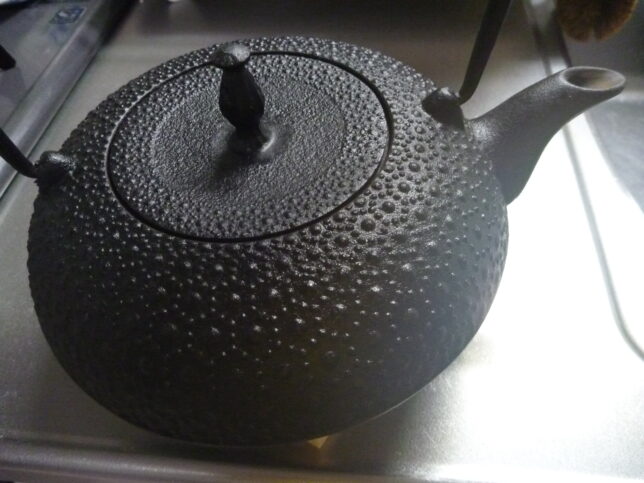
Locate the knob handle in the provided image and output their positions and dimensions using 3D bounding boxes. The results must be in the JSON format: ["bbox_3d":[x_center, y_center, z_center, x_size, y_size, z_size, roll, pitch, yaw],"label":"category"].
[{"bbox_3d":[-0.026,-0.047,0.169,0.015,0.032,0.015,-6,51,0],"label":"knob handle"}]

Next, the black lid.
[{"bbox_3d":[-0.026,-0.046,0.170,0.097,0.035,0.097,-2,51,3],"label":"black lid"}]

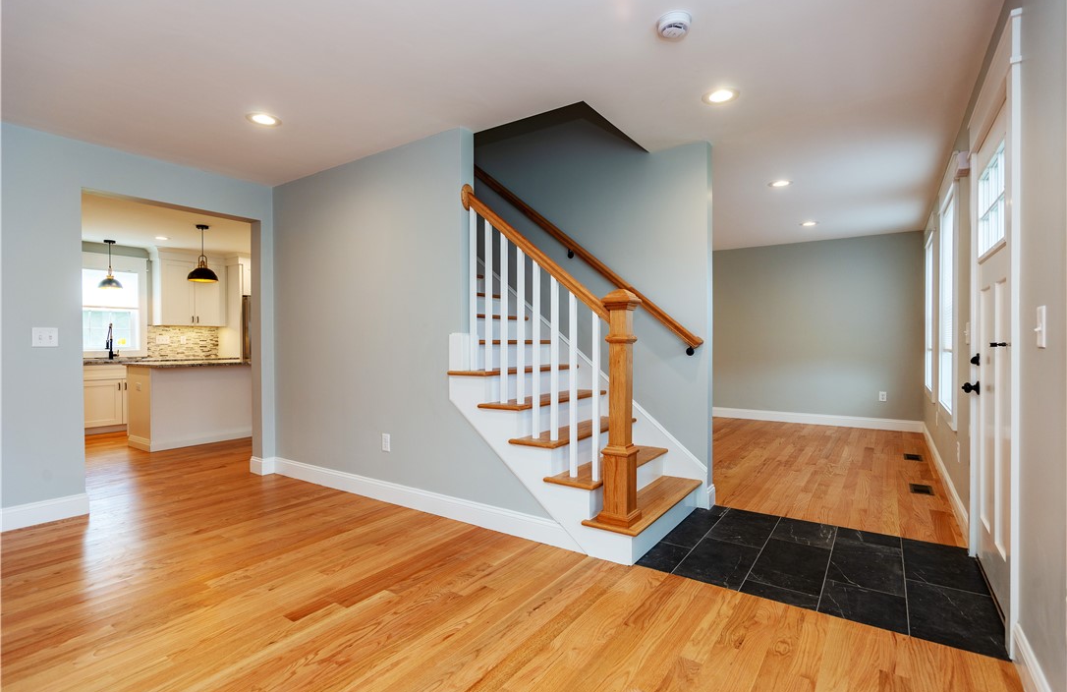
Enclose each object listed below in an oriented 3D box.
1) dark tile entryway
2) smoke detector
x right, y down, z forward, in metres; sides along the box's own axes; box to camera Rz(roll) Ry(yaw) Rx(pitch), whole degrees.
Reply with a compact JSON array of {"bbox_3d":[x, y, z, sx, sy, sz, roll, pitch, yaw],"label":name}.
[{"bbox_3d":[1.424,1.095,2.603,1.380,0.020,1.157,0,1,35],"label":"dark tile entryway"},{"bbox_3d":[0.583,-1.321,2.097,0.140,0.045,0.140,0,0,0],"label":"smoke detector"}]

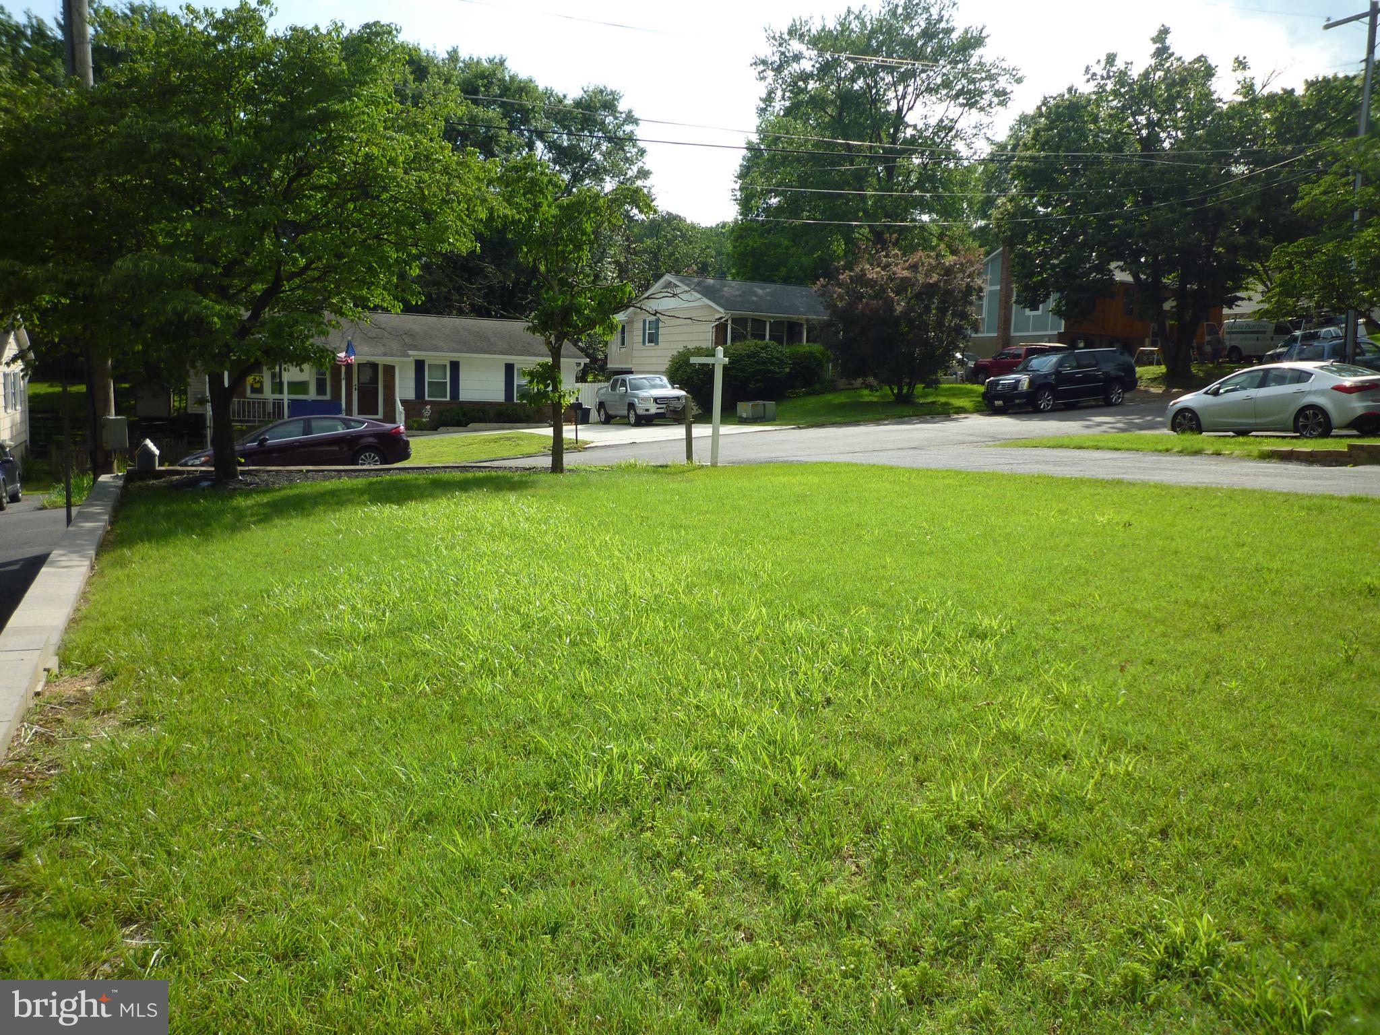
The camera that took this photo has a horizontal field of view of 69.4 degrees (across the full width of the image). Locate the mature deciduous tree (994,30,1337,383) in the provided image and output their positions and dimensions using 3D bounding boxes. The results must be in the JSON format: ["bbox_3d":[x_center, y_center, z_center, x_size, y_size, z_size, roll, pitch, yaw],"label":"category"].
[{"bbox_3d":[20.428,-12.732,41.096,12.800,14.000,12.500,2,7,0],"label":"mature deciduous tree"}]

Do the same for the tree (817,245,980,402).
[{"bbox_3d":[7.256,-6.757,34.664,5.700,5.400,5.500,2,7,0],"label":"tree"}]

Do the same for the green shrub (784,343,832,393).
[{"bbox_3d":[4.950,-6.376,42.169,2.100,2.100,2.000,2,7,0],"label":"green shrub"}]

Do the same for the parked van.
[{"bbox_3d":[27.426,-8.272,46.315,2.000,2.060,5.350,-1,8,-20],"label":"parked van"}]

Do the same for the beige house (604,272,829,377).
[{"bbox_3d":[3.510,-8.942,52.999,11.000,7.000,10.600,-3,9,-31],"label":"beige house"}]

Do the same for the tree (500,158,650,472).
[{"bbox_3d":[-1.515,-2.642,13.147,2.050,4.100,2.100,2,7,0],"label":"tree"}]

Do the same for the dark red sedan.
[{"bbox_3d":[-8.691,-1.534,21.952,4.870,1.480,1.860,-8,11,-24],"label":"dark red sedan"}]

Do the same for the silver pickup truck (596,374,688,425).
[{"bbox_3d":[-1.755,-4.200,35.735,1.980,1.790,5.250,-4,8,-23],"label":"silver pickup truck"}]

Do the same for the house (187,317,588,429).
[{"bbox_3d":[-11.855,-5.673,39.545,14.080,4.700,8.300,-3,9,-31],"label":"house"}]

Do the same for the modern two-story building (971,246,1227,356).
[{"bbox_3d":[22.623,-11.514,56.350,13.000,7.000,8.600,-2,8,-27],"label":"modern two-story building"}]

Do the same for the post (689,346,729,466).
[{"bbox_3d":[0.328,-1.797,16.114,0.140,1.900,1.100,-3,9,-31],"label":"post"}]

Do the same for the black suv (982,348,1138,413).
[{"bbox_3d":[12.620,-4.661,33.741,5.600,1.910,2.030,-8,11,-28],"label":"black suv"}]

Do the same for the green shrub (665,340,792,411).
[{"bbox_3d":[1.632,-5.919,41.317,4.800,2.850,3.600,-3,9,-31],"label":"green shrub"}]

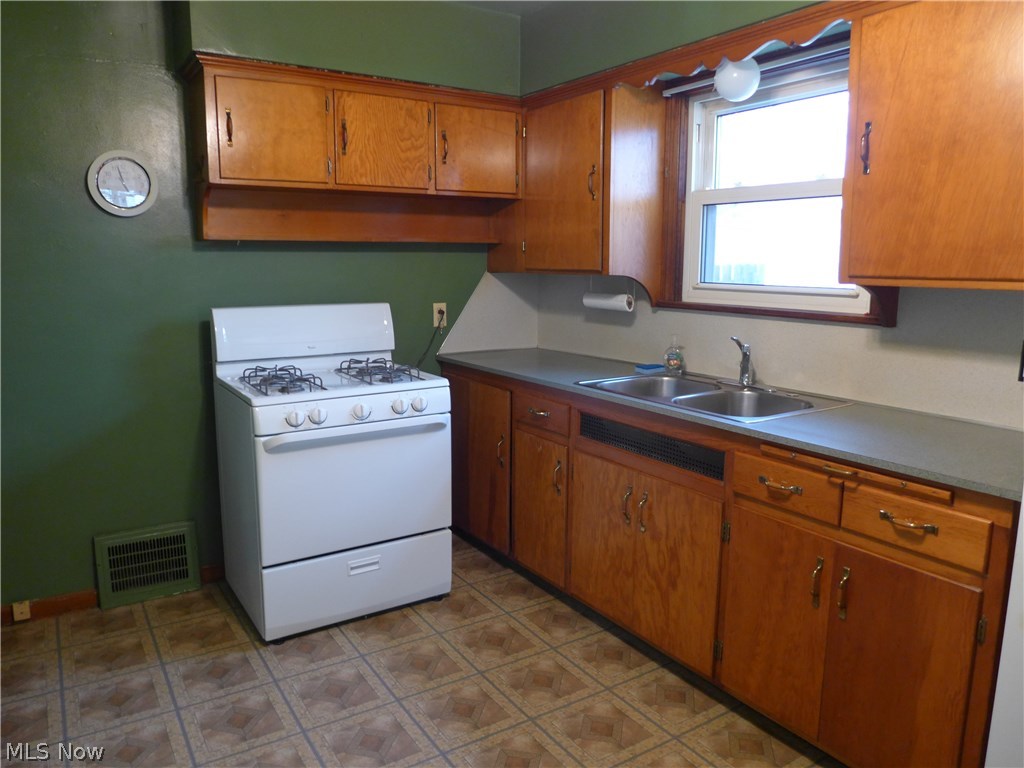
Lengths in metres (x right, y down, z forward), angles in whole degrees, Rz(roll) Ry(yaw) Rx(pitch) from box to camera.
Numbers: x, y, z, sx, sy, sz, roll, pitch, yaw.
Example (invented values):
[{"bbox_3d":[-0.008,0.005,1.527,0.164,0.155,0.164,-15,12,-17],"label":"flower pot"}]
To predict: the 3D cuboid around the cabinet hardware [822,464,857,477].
[{"bbox_3d":[0.813,0.214,1.758,0.025,0.011,0.089,-5,11,-33],"label":"cabinet hardware"}]

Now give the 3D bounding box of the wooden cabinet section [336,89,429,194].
[{"bbox_3d":[-0.616,-1.048,3.129,0.427,0.375,0.280,-6,12,-33],"label":"wooden cabinet section"}]

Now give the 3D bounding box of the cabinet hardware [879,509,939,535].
[{"bbox_3d":[0.909,0.322,1.633,0.029,0.021,0.133,-5,11,-33],"label":"cabinet hardware"}]

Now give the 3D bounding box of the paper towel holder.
[{"bbox_3d":[0.418,-0.398,3.110,0.077,0.152,0.301,-5,11,-33],"label":"paper towel holder"}]

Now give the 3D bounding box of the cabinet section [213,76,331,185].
[{"bbox_3d":[-0.996,-1.003,2.884,0.425,0.375,0.280,-6,12,-33],"label":"cabinet section"}]

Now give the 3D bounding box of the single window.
[{"bbox_3d":[0.970,-0.695,2.632,0.085,0.815,0.840,-5,11,-32],"label":"single window"}]

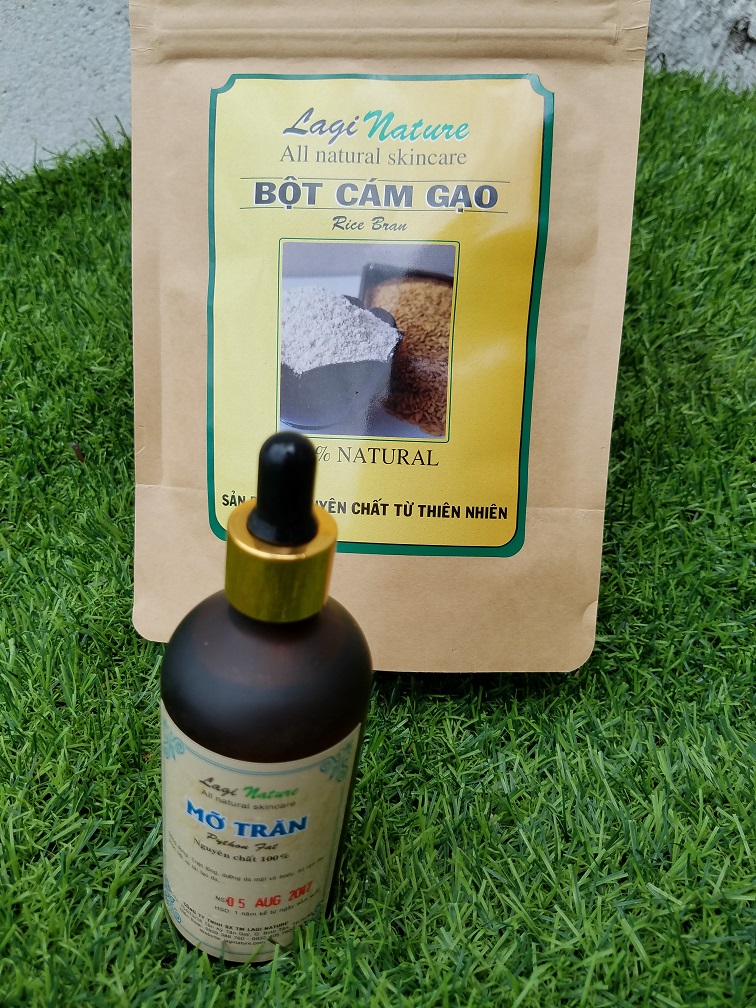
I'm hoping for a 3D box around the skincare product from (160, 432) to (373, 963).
[{"bbox_3d":[-0.024,0.040,0.164,0.045,0.147,0.045,9,33,-2],"label":"skincare product"}]

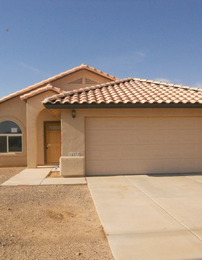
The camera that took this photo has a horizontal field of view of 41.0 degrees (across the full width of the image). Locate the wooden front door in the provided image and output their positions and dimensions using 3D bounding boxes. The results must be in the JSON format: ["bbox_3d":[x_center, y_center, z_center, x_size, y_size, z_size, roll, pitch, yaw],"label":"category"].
[{"bbox_3d":[-2.214,0.638,12.914,0.950,2.030,0.100,-1,0,-6],"label":"wooden front door"}]

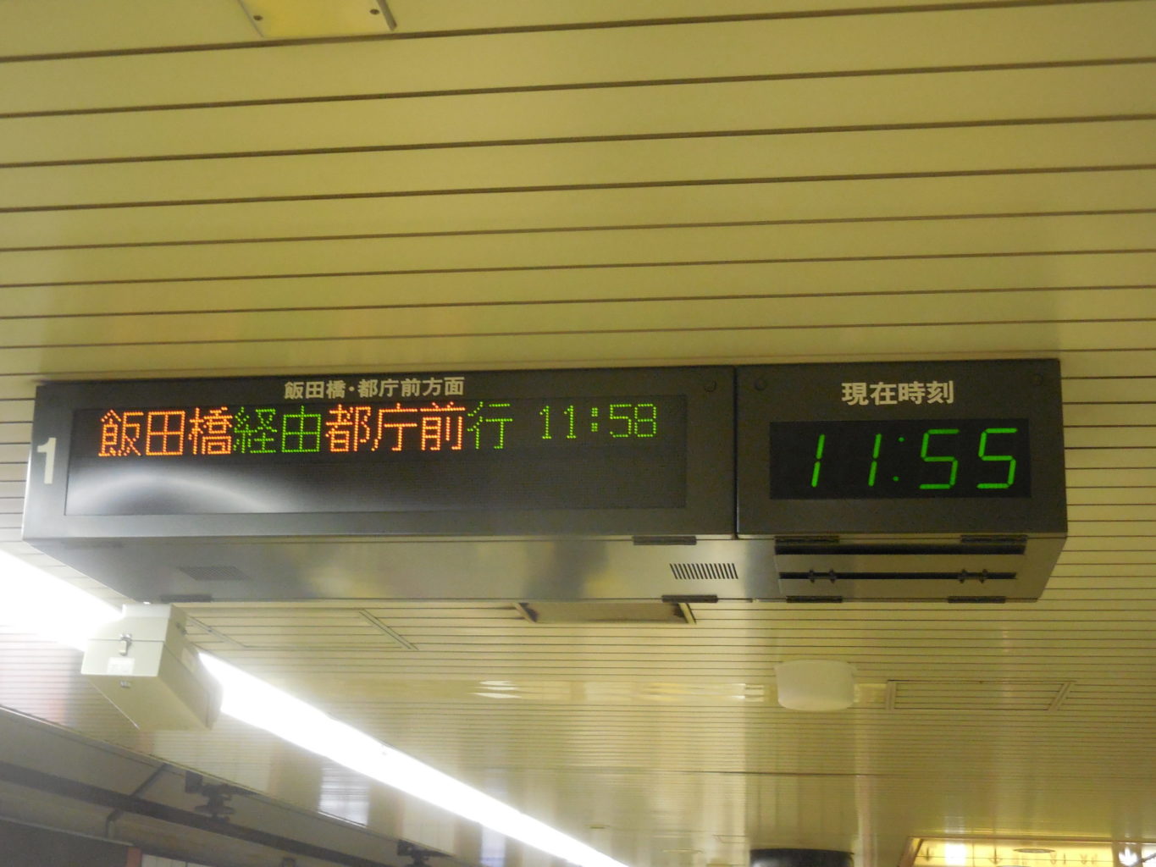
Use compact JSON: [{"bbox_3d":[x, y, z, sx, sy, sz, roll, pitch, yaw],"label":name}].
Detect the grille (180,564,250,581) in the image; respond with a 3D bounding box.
[{"bbox_3d":[-0.777,0.301,3.726,0.129,0.015,0.120,-1,-18,9],"label":"grille"}]

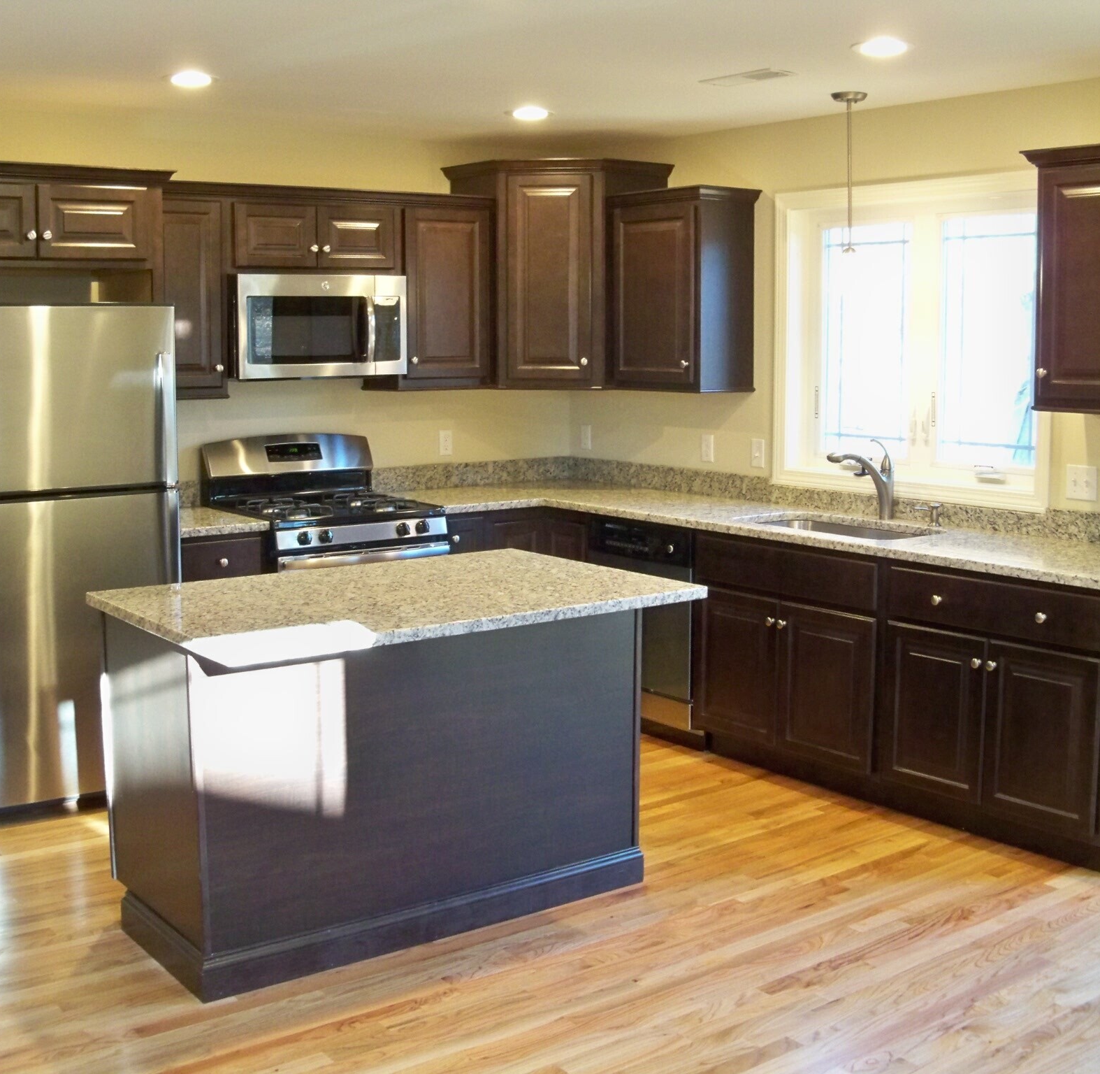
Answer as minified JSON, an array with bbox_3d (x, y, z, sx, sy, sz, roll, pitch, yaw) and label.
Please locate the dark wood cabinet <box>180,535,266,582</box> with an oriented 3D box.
[{"bbox_3d":[-1.366,0.393,5.576,0.359,0.882,0.630,-6,10,-37],"label":"dark wood cabinet"}]

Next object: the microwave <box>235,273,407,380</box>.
[{"bbox_3d":[-1.000,-0.854,5.902,0.757,0.410,0.400,-7,10,-37],"label":"microwave"}]

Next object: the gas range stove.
[{"bbox_3d":[-0.897,0.200,5.851,0.765,1.190,0.705,-6,10,-37],"label":"gas range stove"}]

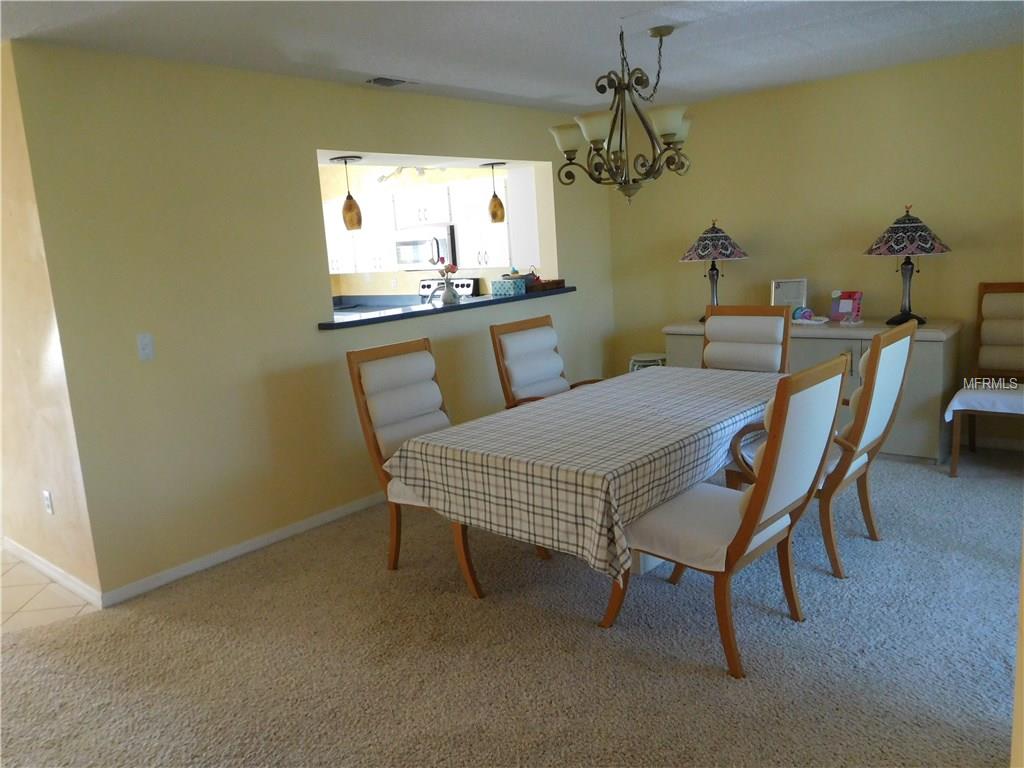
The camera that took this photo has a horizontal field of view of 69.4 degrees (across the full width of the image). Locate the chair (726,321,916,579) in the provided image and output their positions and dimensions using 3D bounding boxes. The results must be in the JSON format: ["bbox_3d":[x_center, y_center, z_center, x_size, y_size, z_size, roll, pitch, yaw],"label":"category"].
[{"bbox_3d":[1.343,0.245,3.307,0.711,1.040,0.571,7,15,43],"label":"chair"}]

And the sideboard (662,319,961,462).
[{"bbox_3d":[2.066,-0.013,5.298,1.890,0.800,0.500,6,14,39],"label":"sideboard"}]

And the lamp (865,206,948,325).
[{"bbox_3d":[2.538,-0.761,4.743,0.490,0.750,0.490,6,14,41],"label":"lamp"}]

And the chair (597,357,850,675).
[{"bbox_3d":[0.724,0.411,2.639,0.725,1.040,0.535,7,15,44],"label":"chair"}]

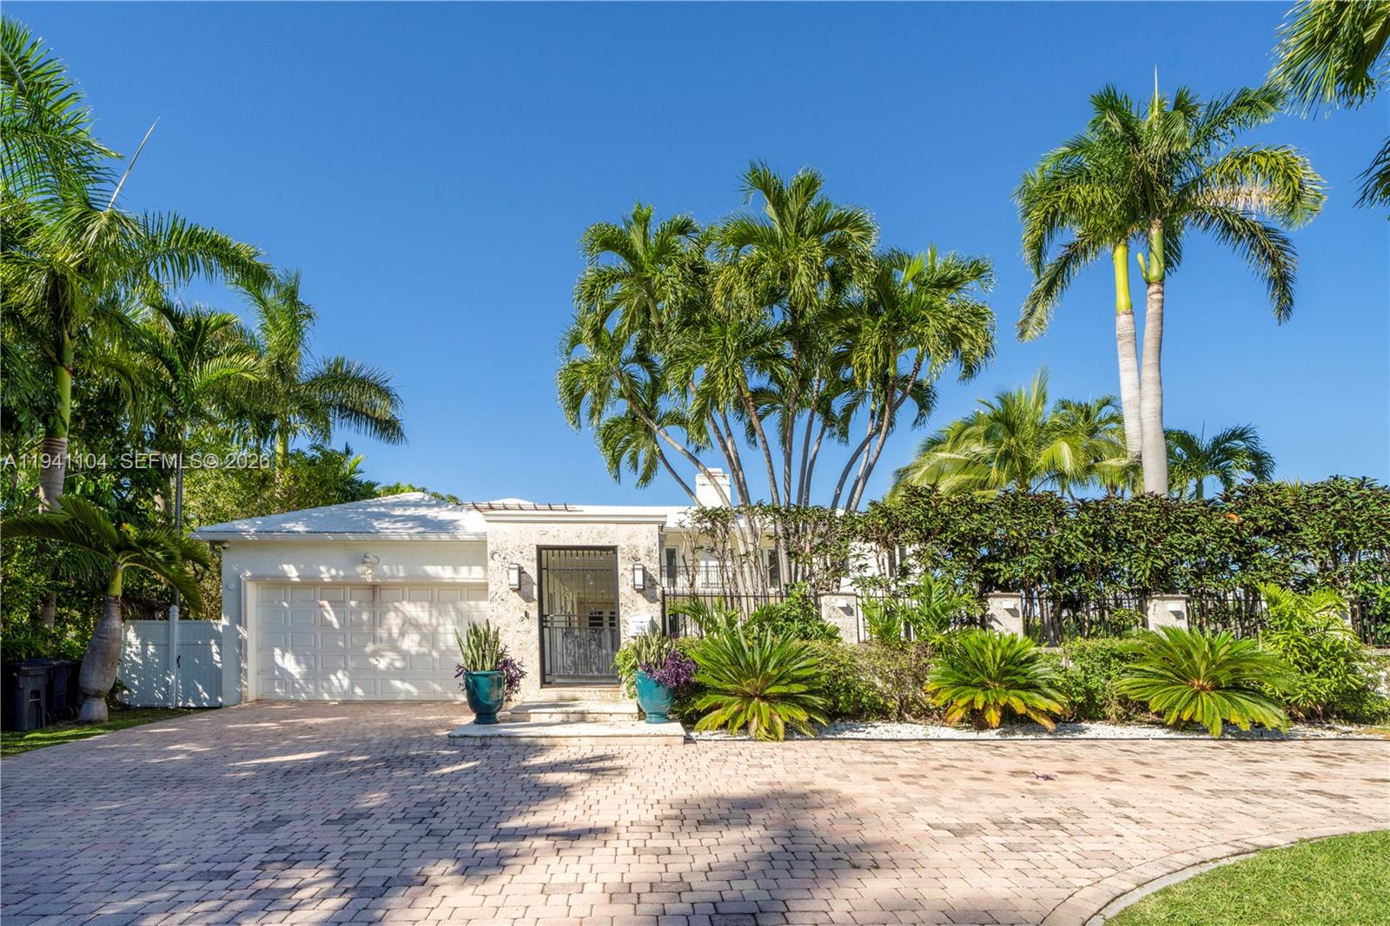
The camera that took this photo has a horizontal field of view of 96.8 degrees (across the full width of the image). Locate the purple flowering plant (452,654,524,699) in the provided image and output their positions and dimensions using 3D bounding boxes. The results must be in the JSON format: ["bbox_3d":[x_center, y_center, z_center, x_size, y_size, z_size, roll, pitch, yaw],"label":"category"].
[{"bbox_3d":[-2.874,2.985,8.650,1.000,0.600,0.720,0,-8,0],"label":"purple flowering plant"}]

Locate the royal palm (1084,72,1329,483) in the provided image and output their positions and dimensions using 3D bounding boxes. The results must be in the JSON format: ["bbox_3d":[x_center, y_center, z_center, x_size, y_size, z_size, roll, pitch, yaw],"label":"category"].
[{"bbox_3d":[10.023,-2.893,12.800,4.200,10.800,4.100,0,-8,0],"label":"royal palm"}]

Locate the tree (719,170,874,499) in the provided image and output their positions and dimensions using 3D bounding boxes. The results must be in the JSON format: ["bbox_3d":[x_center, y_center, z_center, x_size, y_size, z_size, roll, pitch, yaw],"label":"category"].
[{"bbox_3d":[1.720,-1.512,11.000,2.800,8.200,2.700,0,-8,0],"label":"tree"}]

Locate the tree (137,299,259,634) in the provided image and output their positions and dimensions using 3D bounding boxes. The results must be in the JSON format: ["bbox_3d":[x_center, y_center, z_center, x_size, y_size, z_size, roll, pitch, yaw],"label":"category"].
[{"bbox_3d":[-10.289,0.220,13.000,2.250,7.500,2.200,0,-8,0],"label":"tree"}]

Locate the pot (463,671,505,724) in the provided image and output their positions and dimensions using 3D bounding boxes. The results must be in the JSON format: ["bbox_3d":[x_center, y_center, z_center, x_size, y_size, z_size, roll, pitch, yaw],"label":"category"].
[{"bbox_3d":[-2.954,3.259,8.650,0.570,0.730,0.570,0,-8,0],"label":"pot"}]

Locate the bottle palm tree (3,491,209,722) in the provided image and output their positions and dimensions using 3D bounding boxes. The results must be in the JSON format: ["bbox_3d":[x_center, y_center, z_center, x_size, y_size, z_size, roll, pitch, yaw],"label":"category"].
[{"bbox_3d":[-8.750,2.056,9.400,2.750,3.300,2.500,0,-8,0],"label":"bottle palm tree"}]

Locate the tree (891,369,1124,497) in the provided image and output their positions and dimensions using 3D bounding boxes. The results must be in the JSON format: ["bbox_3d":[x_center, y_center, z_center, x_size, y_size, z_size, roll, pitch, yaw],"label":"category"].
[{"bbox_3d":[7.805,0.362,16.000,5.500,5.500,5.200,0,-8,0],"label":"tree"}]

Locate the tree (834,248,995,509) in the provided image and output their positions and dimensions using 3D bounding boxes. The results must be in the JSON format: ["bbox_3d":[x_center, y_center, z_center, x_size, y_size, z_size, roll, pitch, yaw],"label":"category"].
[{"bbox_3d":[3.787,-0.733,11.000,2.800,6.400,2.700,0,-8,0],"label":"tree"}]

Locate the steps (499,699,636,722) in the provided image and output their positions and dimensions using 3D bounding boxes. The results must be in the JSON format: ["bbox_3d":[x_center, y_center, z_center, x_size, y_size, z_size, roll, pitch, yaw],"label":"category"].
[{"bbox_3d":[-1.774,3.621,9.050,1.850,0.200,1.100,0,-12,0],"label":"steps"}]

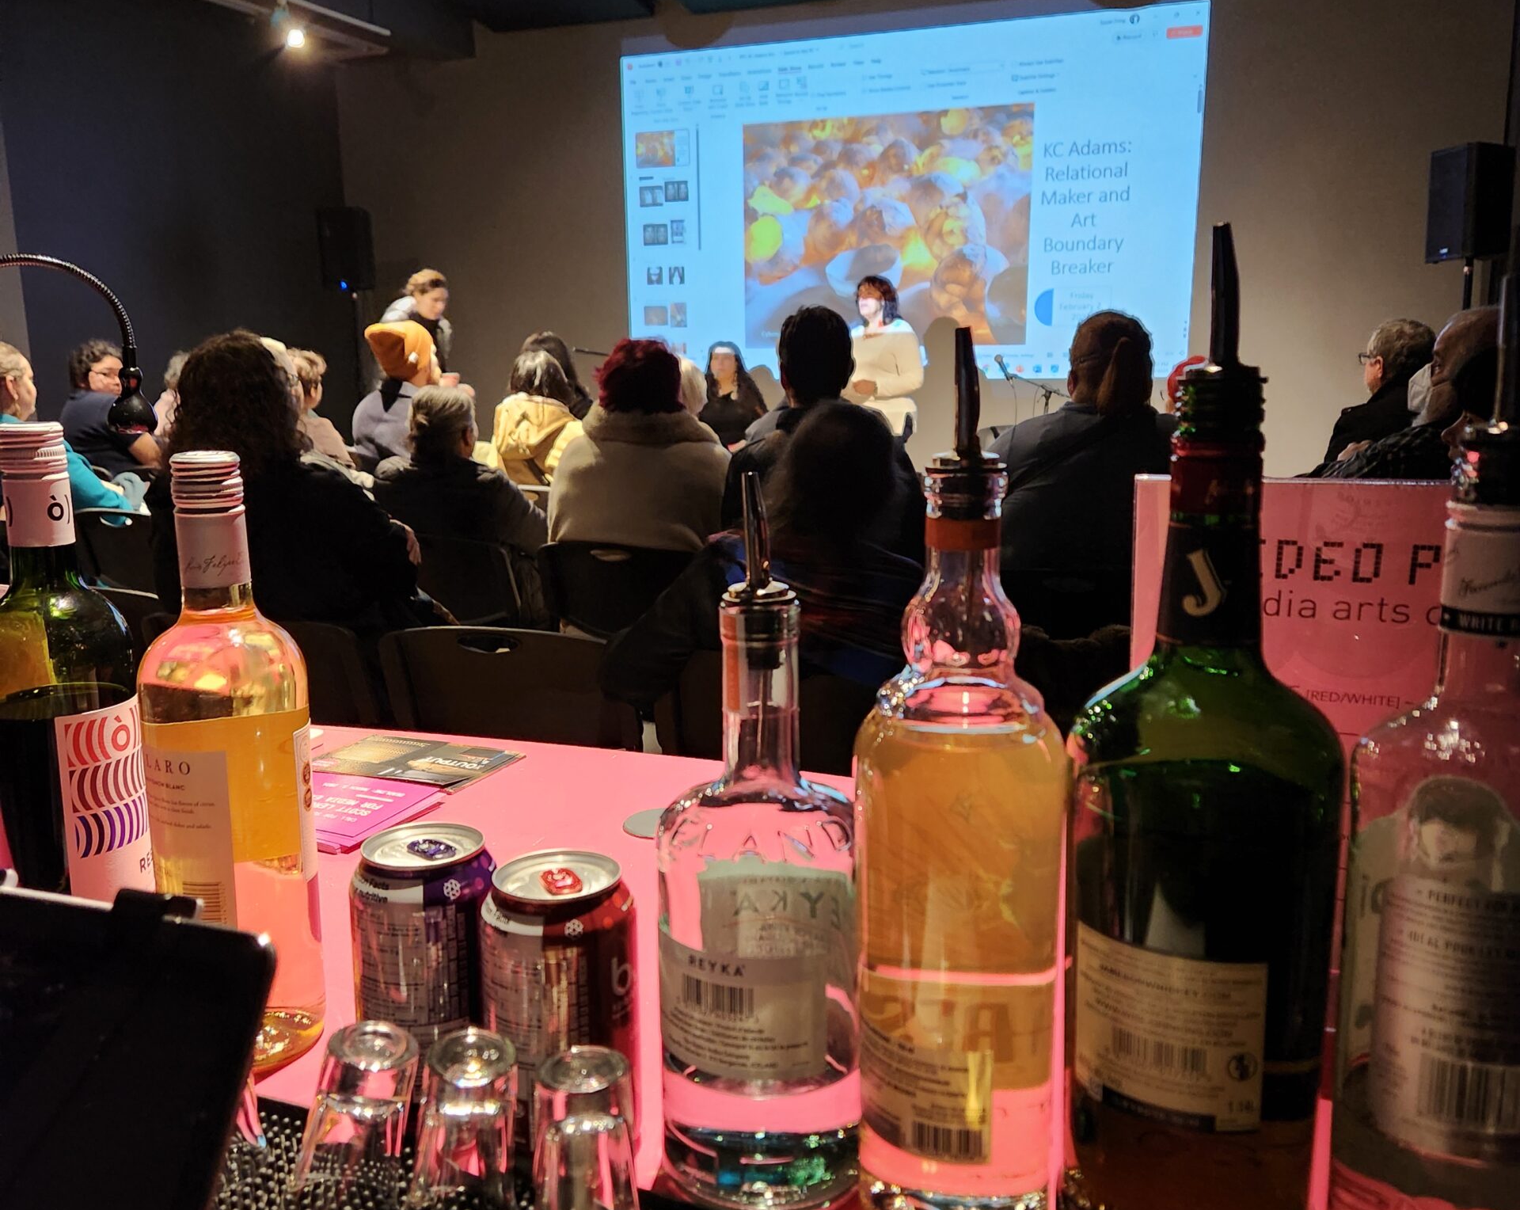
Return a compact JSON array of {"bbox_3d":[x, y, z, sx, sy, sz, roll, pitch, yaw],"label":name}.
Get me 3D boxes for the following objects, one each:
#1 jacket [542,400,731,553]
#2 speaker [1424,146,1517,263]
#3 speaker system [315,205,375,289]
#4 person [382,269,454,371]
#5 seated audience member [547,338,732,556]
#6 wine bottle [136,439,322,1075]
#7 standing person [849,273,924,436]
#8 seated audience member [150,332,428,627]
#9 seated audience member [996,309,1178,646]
[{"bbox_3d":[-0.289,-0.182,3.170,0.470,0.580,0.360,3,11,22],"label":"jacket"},{"bbox_3d":[3.466,-1.948,6.577,0.300,0.525,0.320,-4,11,-14],"label":"speaker"},{"bbox_3d":[-2.812,-2.412,9.156,0.320,0.525,0.300,3,11,22],"label":"speaker system"},{"bbox_3d":[-1.594,-0.754,6.493,0.500,1.653,0.500,-10,15,-41],"label":"person"},{"bbox_3d":[-0.235,-0.056,3.683,0.500,1.321,0.800,2,11,15],"label":"seated audience member"},{"bbox_3d":[-0.254,0.074,0.647,0.073,0.295,0.073,1,11,6],"label":"wine bottle"},{"bbox_3d":[0.699,-1.053,7.754,0.480,1.650,0.360,10,15,43],"label":"standing person"},{"bbox_3d":[-0.879,0.052,2.998,0.540,1.300,0.750,5,12,29],"label":"seated audience member"},{"bbox_3d":[0.828,-0.013,3.300,0.560,1.365,0.850,2,11,12],"label":"seated audience member"}]

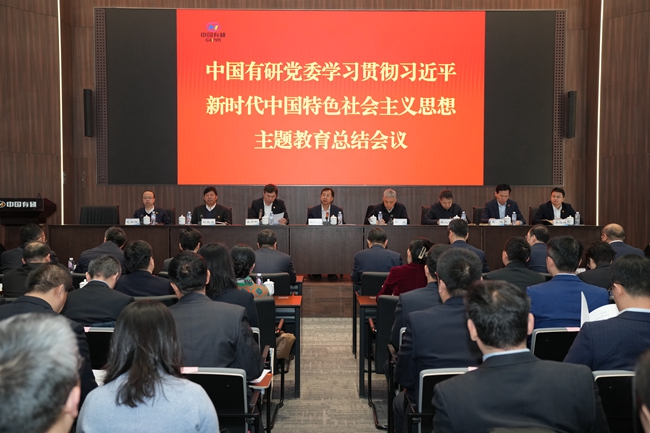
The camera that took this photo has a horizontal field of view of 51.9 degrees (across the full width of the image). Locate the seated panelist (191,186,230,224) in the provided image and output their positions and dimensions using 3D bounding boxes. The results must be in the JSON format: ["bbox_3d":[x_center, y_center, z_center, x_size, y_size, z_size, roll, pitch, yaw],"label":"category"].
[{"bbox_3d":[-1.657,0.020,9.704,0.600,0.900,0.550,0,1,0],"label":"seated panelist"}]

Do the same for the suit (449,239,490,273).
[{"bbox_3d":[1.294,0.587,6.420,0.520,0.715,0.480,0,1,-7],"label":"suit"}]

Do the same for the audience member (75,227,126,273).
[{"bbox_3d":[-2.265,0.558,6.766,0.550,0.900,0.620,0,1,12],"label":"audience member"}]

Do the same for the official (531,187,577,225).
[{"bbox_3d":[3.395,0.226,9.650,0.630,1.311,0.750,0,1,7],"label":"official"}]

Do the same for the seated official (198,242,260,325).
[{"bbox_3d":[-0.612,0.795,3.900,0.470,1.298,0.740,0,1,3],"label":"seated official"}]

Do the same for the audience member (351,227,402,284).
[{"bbox_3d":[0.494,0.746,6.470,0.510,1.295,0.750,0,1,0],"label":"audience member"}]

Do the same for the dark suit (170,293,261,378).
[{"bbox_3d":[-0.584,0.672,3.238,0.570,0.620,0.420,0,1,0],"label":"dark suit"}]

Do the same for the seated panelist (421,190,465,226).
[{"bbox_3d":[1.774,0.237,9.650,0.600,1.289,0.750,0,1,3],"label":"seated panelist"}]

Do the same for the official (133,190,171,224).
[{"bbox_3d":[-2.511,0.252,9.650,0.540,1.260,0.750,0,1,-6],"label":"official"}]

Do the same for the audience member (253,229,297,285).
[{"bbox_3d":[-0.518,0.603,6.718,0.500,0.950,0.580,0,1,0],"label":"audience member"}]

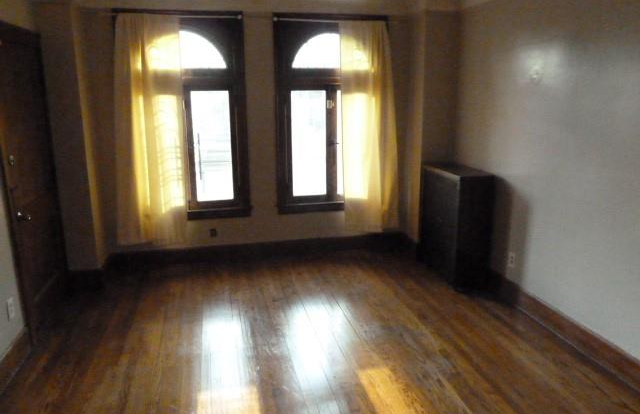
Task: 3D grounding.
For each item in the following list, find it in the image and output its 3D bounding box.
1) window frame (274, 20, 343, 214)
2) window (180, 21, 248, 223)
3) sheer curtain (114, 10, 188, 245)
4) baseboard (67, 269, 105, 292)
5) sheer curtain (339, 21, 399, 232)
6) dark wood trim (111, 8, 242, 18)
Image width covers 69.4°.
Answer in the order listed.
[{"bbox_3d":[0.112,-0.892,4.679,1.122,1.901,0.110,-3,14,-12],"label":"window frame"},{"bbox_3d":[-1.257,-0.809,4.386,1.110,1.903,0.110,-3,14,-12],"label":"window"},{"bbox_3d":[-1.560,-0.643,4.235,0.678,2.086,0.120,-3,14,-12],"label":"sheer curtain"},{"bbox_3d":[-2.061,0.634,4.094,0.306,0.168,0.030,-3,14,-12],"label":"baseboard"},{"bbox_3d":[0.504,-0.762,4.678,0.661,2.100,0.120,-3,14,-12],"label":"sheer curtain"},{"bbox_3d":[-1.252,-1.725,4.125,1.106,0.051,0.060,-3,14,-12],"label":"dark wood trim"}]

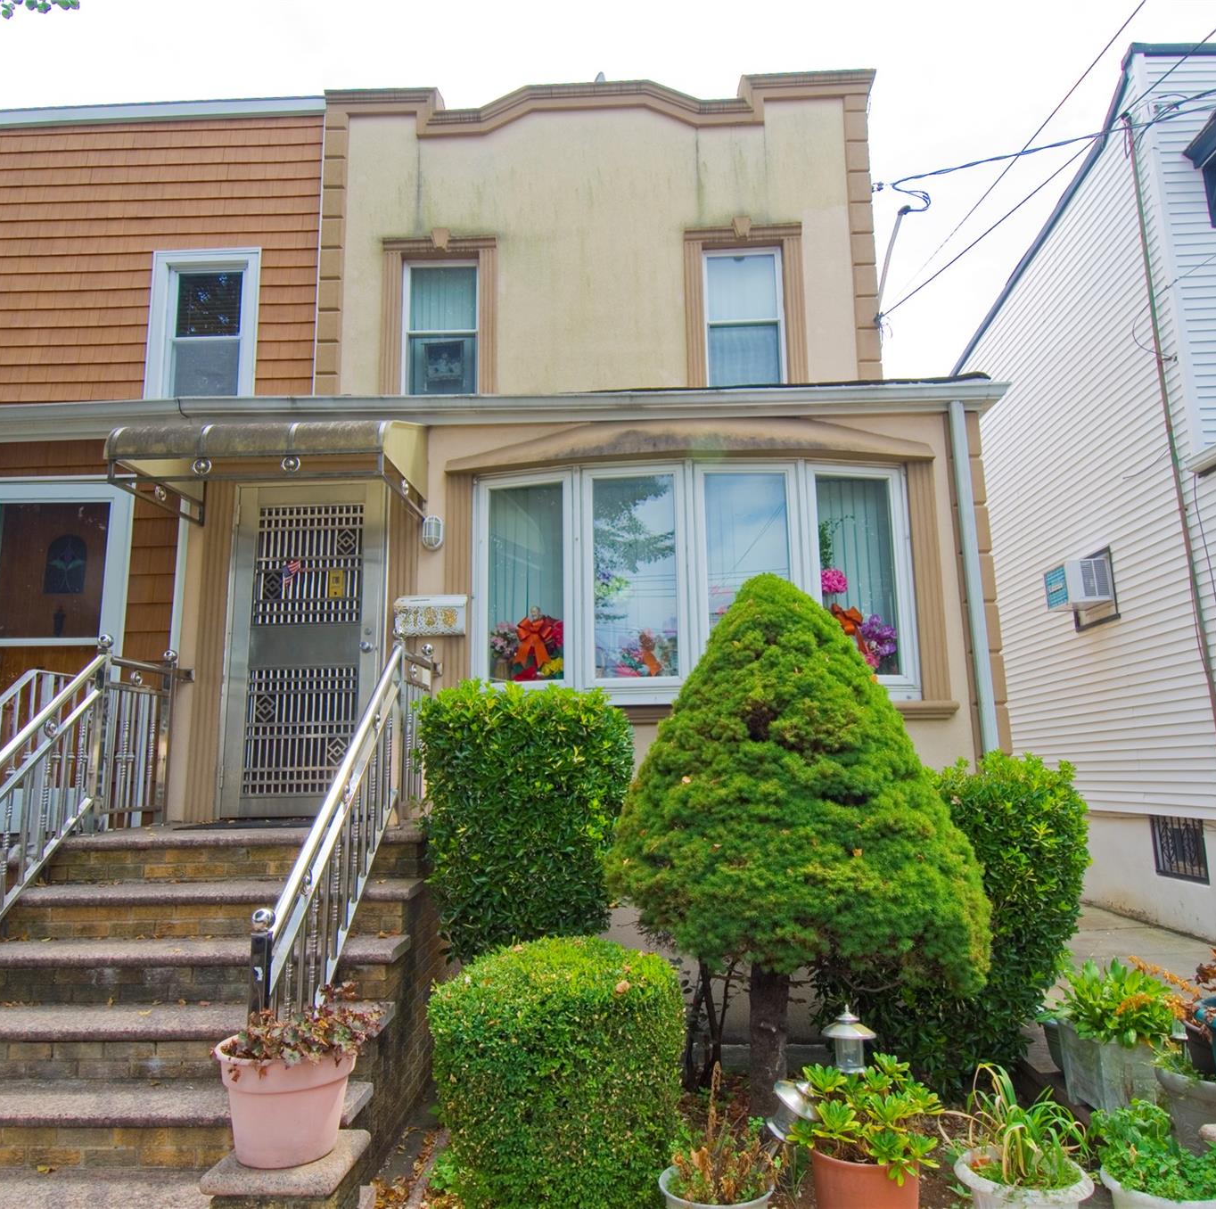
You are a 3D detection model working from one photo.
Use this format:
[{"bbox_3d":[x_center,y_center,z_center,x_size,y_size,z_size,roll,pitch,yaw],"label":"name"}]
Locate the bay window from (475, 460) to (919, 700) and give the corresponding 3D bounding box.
[{"bbox_3d":[0.503,-0.135,5.440,2.687,1.440,0.390,-1,-11,2],"label":"bay window"}]

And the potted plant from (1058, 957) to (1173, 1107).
[{"bbox_3d":[1.887,1.575,3.362,0.350,0.490,0.380,-1,-10,2],"label":"potted plant"}]

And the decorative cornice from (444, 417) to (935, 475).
[{"bbox_3d":[0.474,-0.997,5.418,2.930,0.320,0.370,-1,-10,2],"label":"decorative cornice"}]

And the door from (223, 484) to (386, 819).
[{"bbox_3d":[-1.850,0.251,5.528,0.930,2.050,0.090,-1,-10,2],"label":"door"}]

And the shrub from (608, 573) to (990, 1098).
[{"bbox_3d":[0.805,1.037,4.099,1.630,2.400,1.640,-1,-10,2],"label":"shrub"}]

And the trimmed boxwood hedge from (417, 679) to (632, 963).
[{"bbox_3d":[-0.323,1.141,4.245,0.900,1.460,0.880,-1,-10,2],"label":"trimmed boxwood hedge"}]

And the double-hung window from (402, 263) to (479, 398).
[{"bbox_3d":[-1.497,-2.460,8.202,0.681,1.382,0.120,-1,-11,2],"label":"double-hung window"}]

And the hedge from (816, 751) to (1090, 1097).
[{"bbox_3d":[1.687,1.517,4.487,1.280,1.480,0.880,-1,-11,2],"label":"hedge"}]

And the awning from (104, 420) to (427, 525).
[{"bbox_3d":[-1.881,-0.890,5.281,1.420,0.635,1.000,-1,-11,2],"label":"awning"}]

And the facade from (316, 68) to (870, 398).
[{"bbox_3d":[-0.107,-3.182,7.976,4.930,3.080,0.300,-1,-10,2],"label":"facade"}]

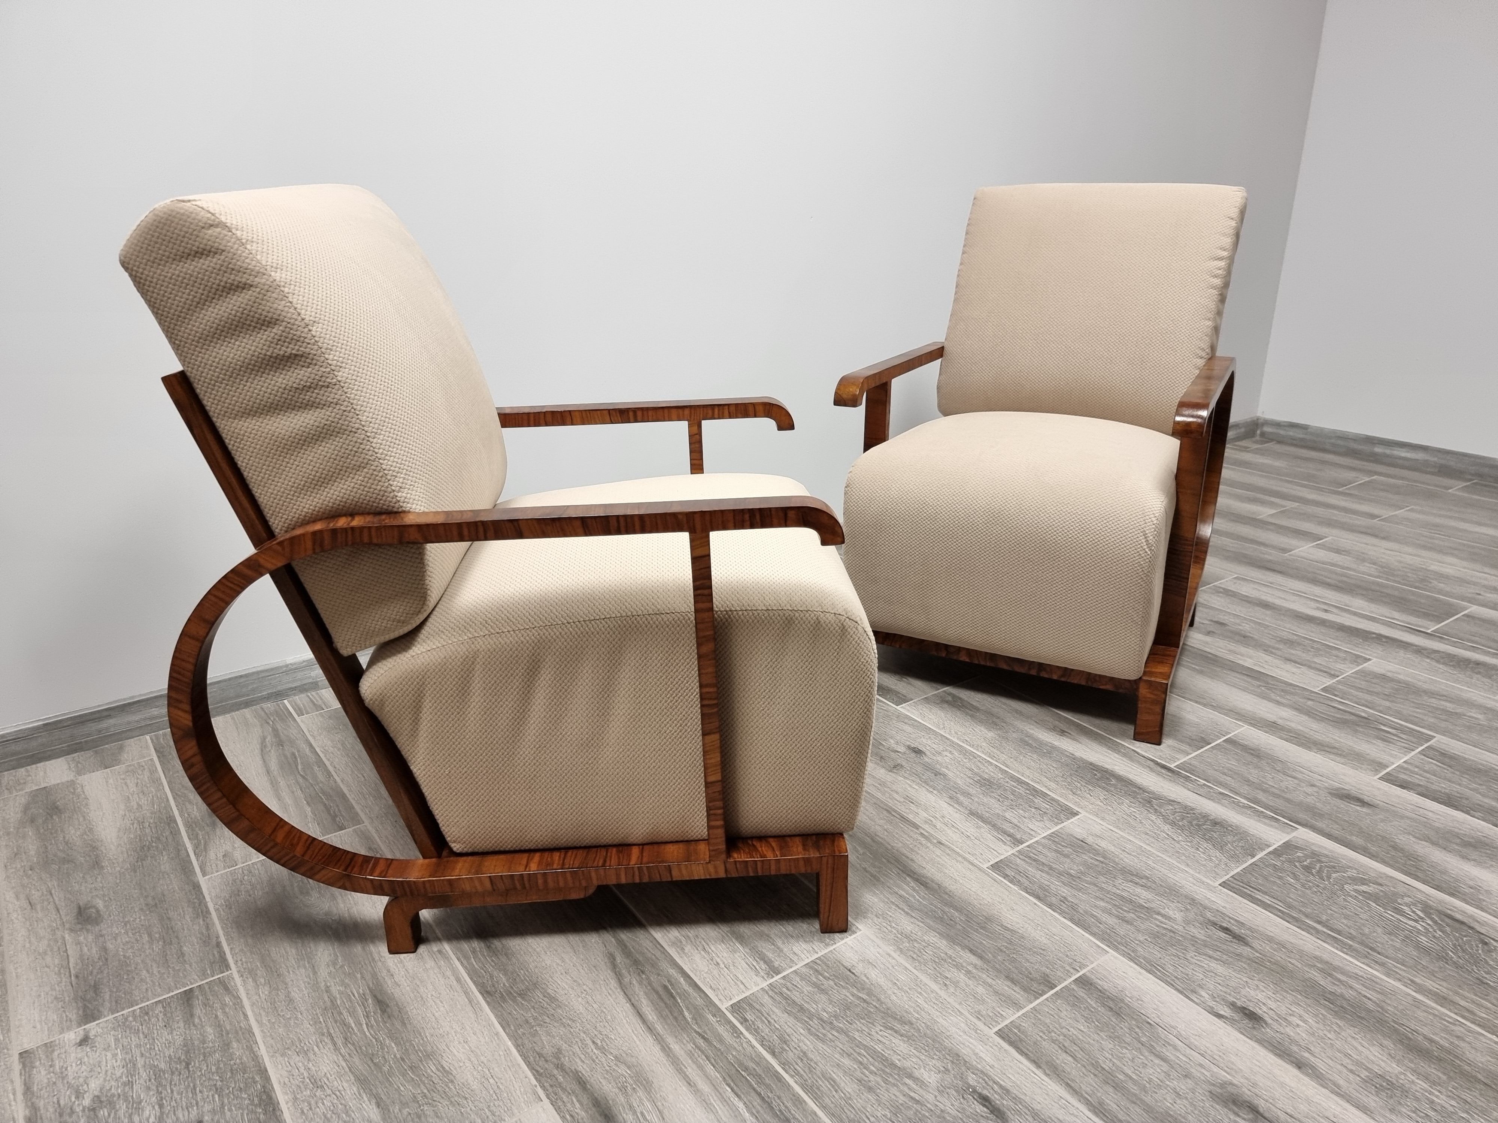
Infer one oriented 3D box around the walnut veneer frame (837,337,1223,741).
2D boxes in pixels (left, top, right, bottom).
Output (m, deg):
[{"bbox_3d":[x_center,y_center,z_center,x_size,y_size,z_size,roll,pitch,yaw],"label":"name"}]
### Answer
[{"bbox_3d":[0.586,-0.186,2.038,0.592,0.698,0.756,10,23,26],"label":"walnut veneer frame"}]

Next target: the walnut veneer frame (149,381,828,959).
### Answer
[{"bbox_3d":[-0.276,0.043,1.437,0.756,0.704,0.592,-2,20,-3],"label":"walnut veneer frame"}]

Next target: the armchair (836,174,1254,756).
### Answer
[{"bbox_3d":[0.575,-0.263,1.989,0.592,0.876,0.800,10,23,26],"label":"armchair"}]

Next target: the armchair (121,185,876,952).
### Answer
[{"bbox_3d":[-0.255,-0.040,1.407,0.800,0.881,0.592,-2,20,-3],"label":"armchair"}]

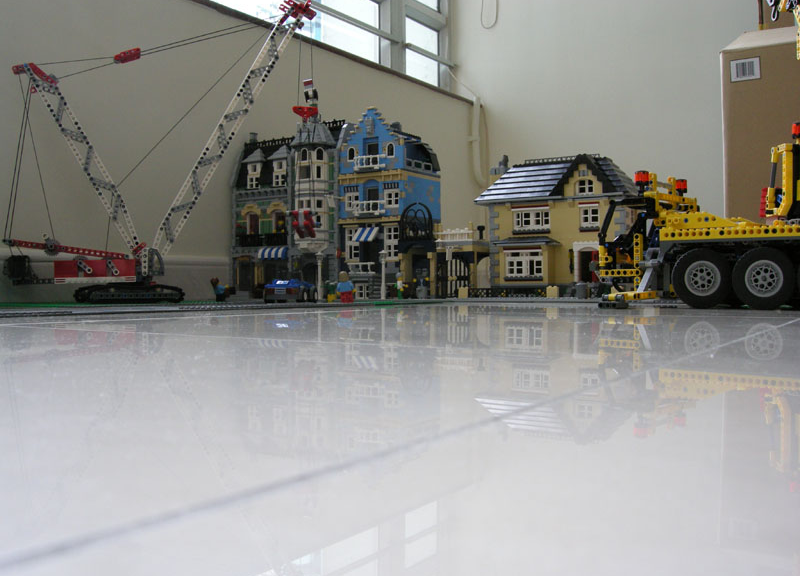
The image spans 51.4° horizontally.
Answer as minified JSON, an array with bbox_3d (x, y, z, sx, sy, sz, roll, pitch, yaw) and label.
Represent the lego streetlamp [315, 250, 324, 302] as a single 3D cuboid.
[{"bbox_3d":[-0.131,-0.021,1.355,0.014,0.077,0.014,0,0,0],"label":"lego streetlamp"}]

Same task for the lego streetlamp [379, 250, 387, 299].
[{"bbox_3d":[-0.026,-0.021,1.305,0.014,0.077,0.014,0,0,0],"label":"lego streetlamp"}]

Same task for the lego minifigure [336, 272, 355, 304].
[{"bbox_3d":[-0.070,-0.002,1.070,0.025,0.041,0.015,-6,0,8],"label":"lego minifigure"}]

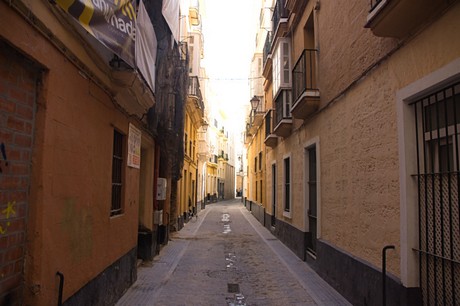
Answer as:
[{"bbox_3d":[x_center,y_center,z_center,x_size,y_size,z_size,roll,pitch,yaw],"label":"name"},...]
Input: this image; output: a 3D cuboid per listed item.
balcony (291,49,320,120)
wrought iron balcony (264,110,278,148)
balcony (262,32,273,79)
[{"bbox_3d":[1.785,-1.576,8.316,0.330,1.210,1.710,0,-6,-1],"label":"balcony"},{"bbox_3d":[1.701,-0.964,14.133,0.320,1.220,1.850,0,-6,-1],"label":"wrought iron balcony"},{"bbox_3d":[1.711,-4.157,14.748,0.330,1.300,2.000,0,-6,-1],"label":"balcony"}]

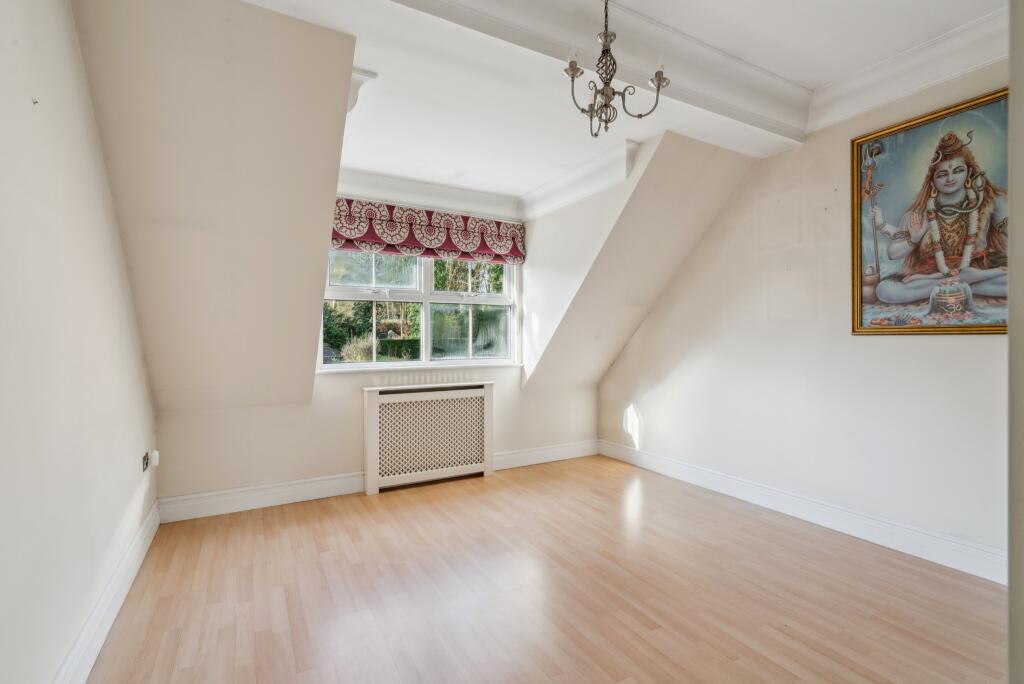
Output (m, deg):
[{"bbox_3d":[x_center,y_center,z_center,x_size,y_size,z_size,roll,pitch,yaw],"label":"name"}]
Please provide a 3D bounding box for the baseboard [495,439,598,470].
[{"bbox_3d":[0.372,1.104,4.482,1.280,0.162,0.022,0,0,-30],"label":"baseboard"}]

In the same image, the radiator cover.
[{"bbox_3d":[-0.664,0.772,3.819,1.120,0.825,0.155,0,0,-30],"label":"radiator cover"}]

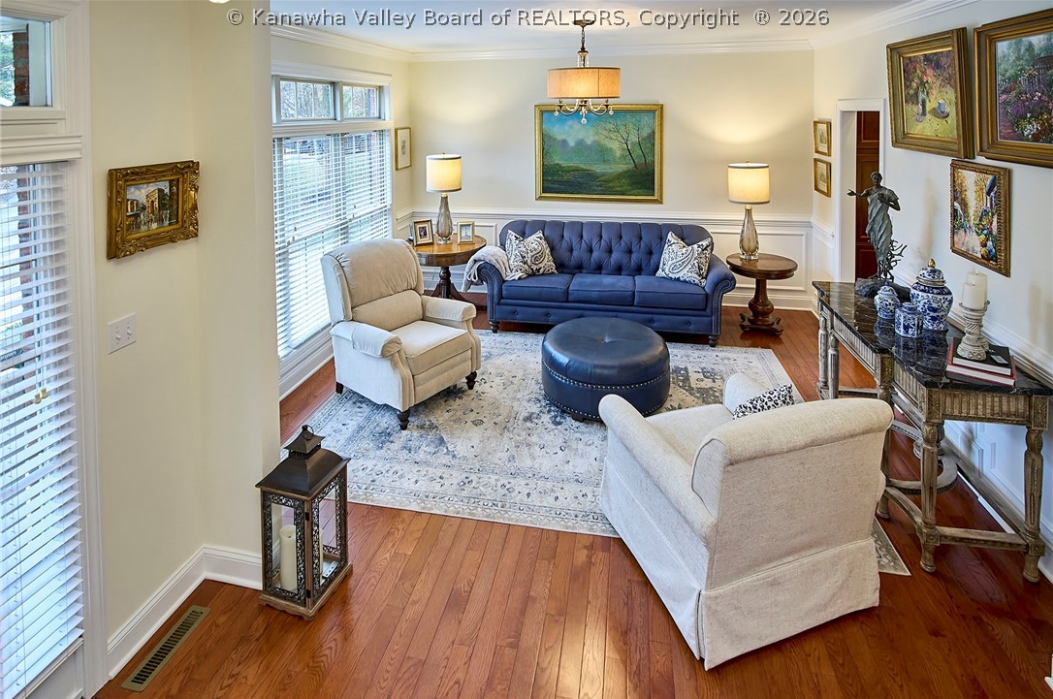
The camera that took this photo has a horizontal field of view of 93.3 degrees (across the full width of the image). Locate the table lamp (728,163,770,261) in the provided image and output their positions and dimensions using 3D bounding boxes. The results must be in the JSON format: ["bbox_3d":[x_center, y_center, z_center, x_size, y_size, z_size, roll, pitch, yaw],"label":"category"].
[{"bbox_3d":[2.058,-1.295,4.700,0.360,0.880,0.360,4,24,10],"label":"table lamp"}]

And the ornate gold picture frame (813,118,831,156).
[{"bbox_3d":[2.700,-1.919,4.523,0.034,0.323,0.372,4,21,11],"label":"ornate gold picture frame"}]

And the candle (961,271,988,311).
[{"bbox_3d":[1.939,-0.255,2.150,0.082,0.150,0.082,4,24,10],"label":"candle"}]

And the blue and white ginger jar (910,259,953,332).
[{"bbox_3d":[2.045,-0.276,2.500,0.185,0.355,0.185,4,24,10],"label":"blue and white ginger jar"}]

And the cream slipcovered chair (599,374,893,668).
[{"bbox_3d":[0.909,0.522,2.243,0.902,0.897,0.911,-7,22,-16],"label":"cream slipcovered chair"}]

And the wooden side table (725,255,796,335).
[{"bbox_3d":[2.148,-0.513,4.566,0.598,0.622,0.598,4,21,11],"label":"wooden side table"}]

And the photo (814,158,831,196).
[{"bbox_3d":[2.737,-1.586,4.600,0.030,0.310,0.340,4,24,10],"label":"photo"}]

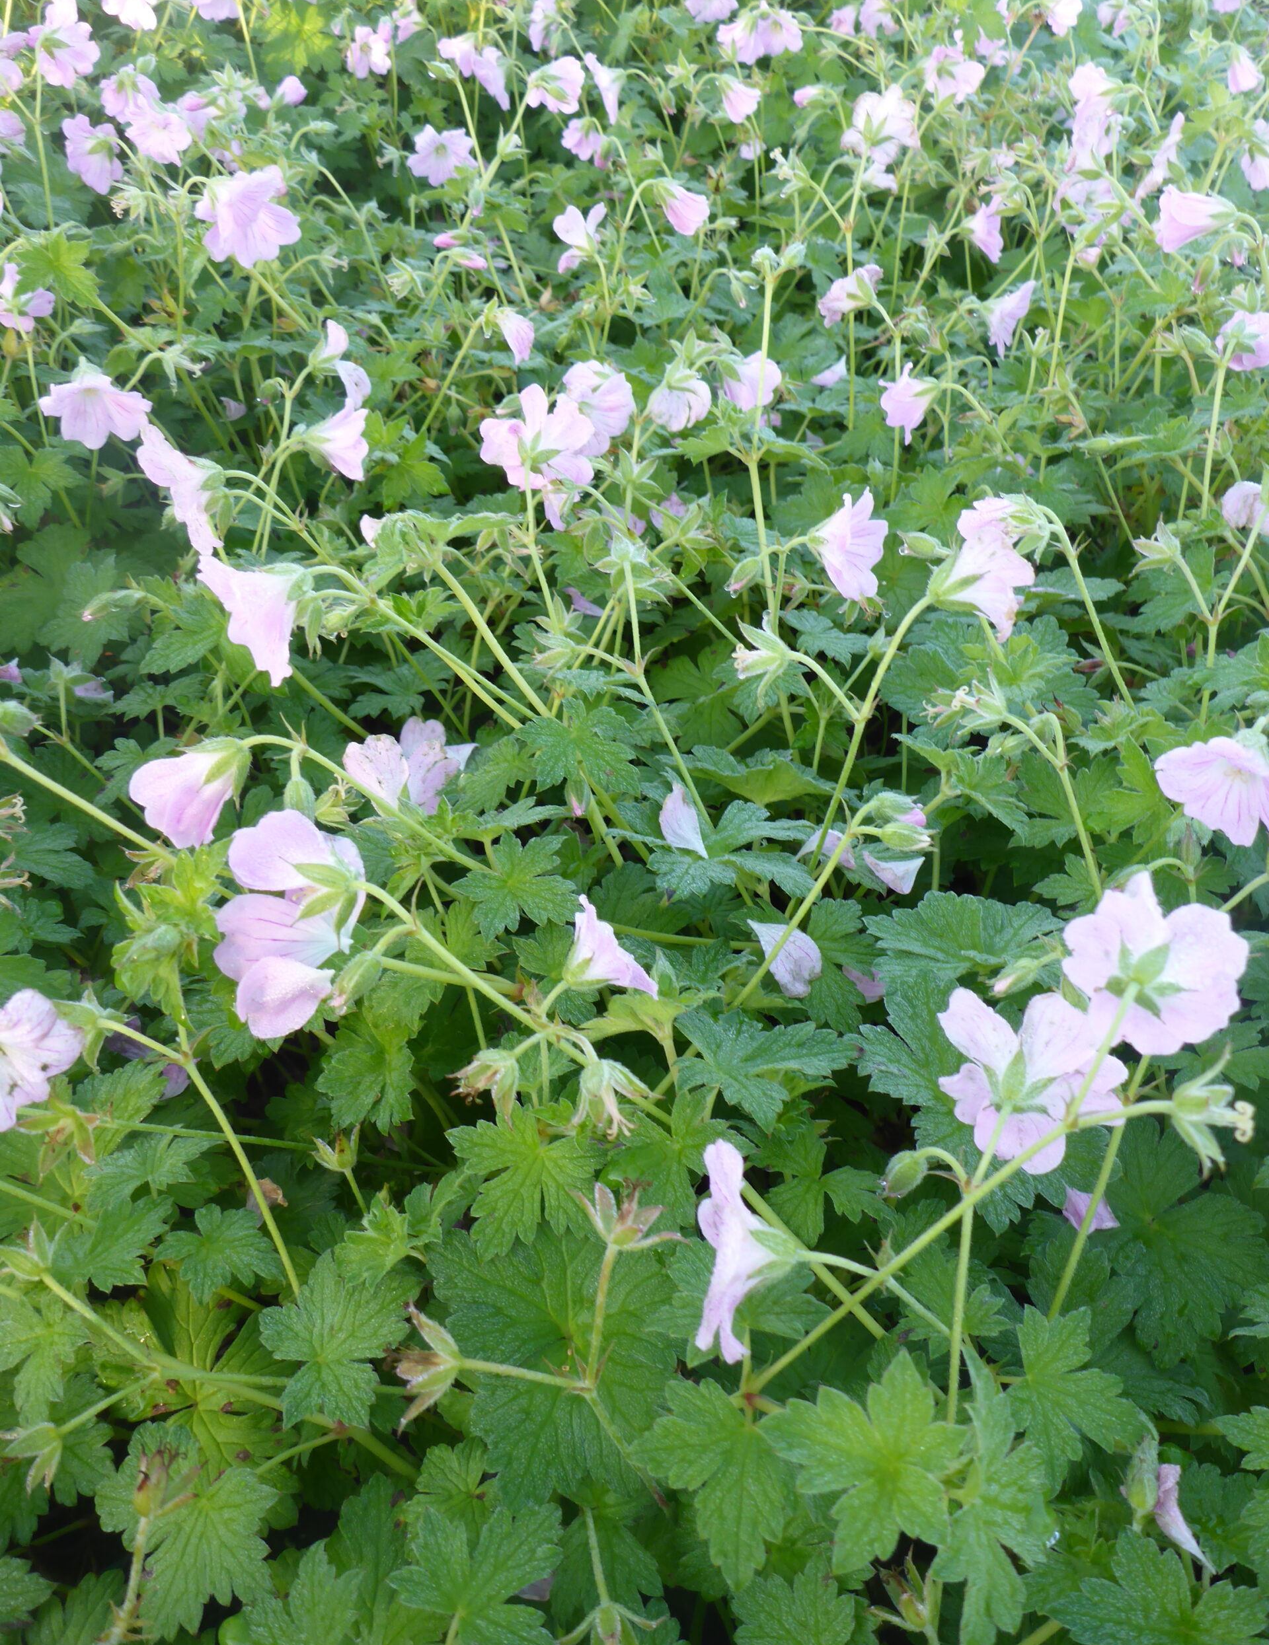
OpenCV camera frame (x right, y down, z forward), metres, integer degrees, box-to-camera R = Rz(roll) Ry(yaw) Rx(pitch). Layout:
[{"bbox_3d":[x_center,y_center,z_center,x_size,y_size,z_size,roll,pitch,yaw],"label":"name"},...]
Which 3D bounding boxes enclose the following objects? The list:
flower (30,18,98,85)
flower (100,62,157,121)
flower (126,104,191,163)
[{"bbox_3d":[-0.340,-0.456,0.800,0.040,0.040,0.024,9,4,10],"label":"flower"},{"bbox_3d":[-0.298,-0.438,0.810,0.033,0.033,0.021,-25,8,-26],"label":"flower"},{"bbox_3d":[-0.269,-0.390,0.770,0.033,0.032,0.019,-14,44,-16],"label":"flower"}]

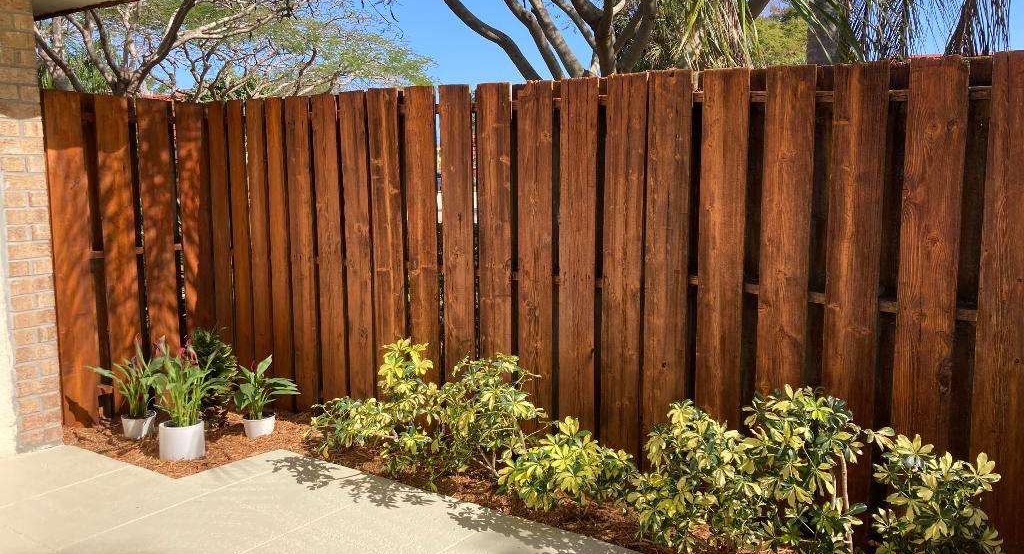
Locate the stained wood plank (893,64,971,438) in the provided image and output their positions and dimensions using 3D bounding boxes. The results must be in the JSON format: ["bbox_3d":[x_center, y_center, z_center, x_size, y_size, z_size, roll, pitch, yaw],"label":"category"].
[{"bbox_3d":[1.472,0.166,2.944,0.186,1.843,0.022,5,9,33],"label":"stained wood plank"}]

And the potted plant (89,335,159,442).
[{"bbox_3d":[-2.026,0.583,4.327,0.329,0.519,0.340,-4,8,-25],"label":"potted plant"}]

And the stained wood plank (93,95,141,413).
[{"bbox_3d":[-2.259,-0.095,4.770,0.024,1.857,0.188,4,8,34],"label":"stained wood plank"}]

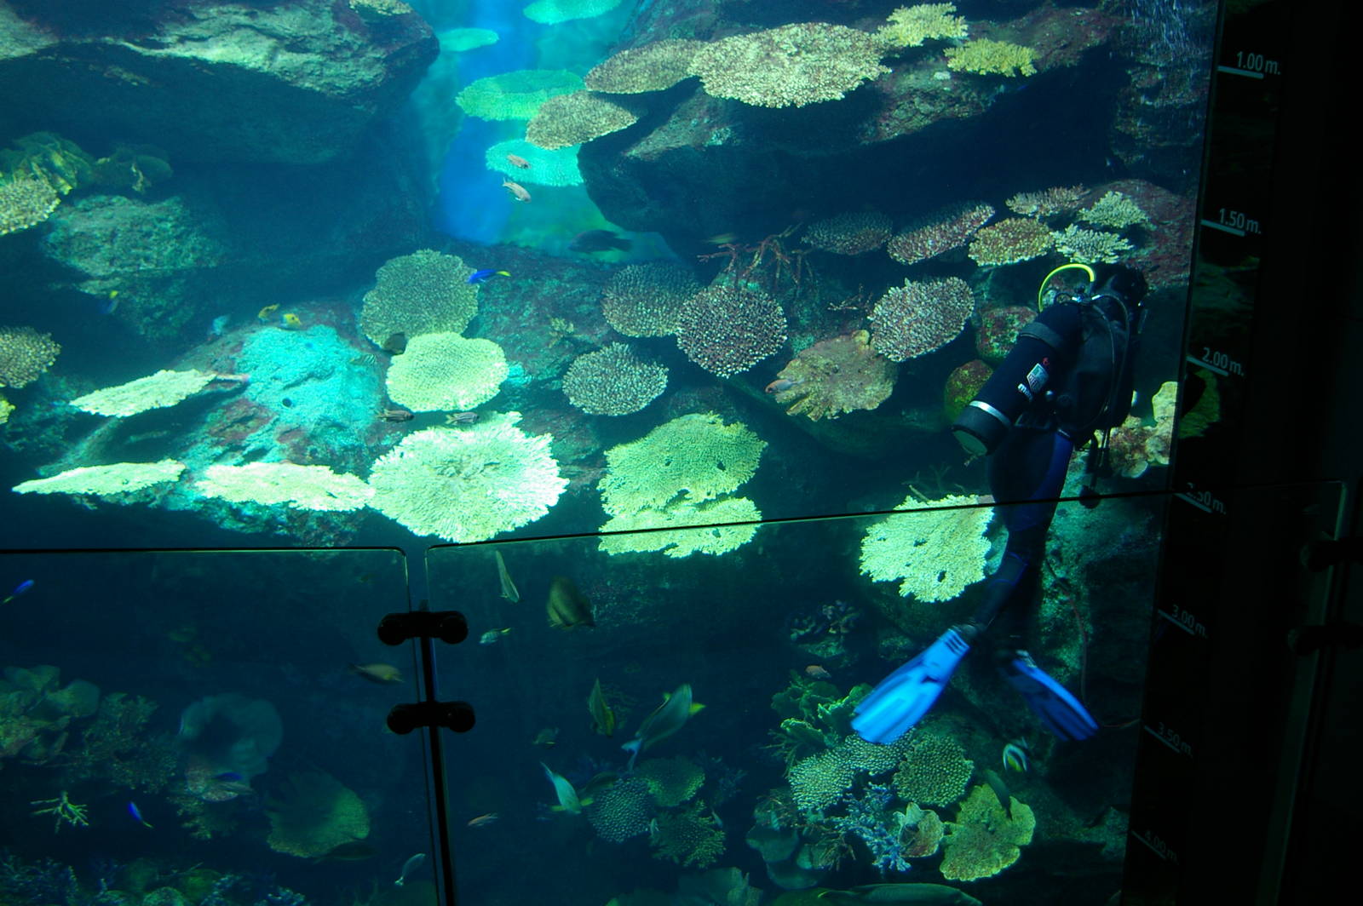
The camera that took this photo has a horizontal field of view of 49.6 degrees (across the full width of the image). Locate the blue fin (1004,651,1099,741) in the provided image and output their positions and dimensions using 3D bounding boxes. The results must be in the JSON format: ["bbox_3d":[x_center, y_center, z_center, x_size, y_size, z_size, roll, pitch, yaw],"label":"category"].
[{"bbox_3d":[1.501,0.987,6.000,0.200,0.520,0.100,-12,42,48],"label":"blue fin"}]

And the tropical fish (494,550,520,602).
[{"bbox_3d":[-0.708,0.502,6.000,0.060,0.100,0.220,-9,64,-18],"label":"tropical fish"}]

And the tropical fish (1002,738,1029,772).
[{"bbox_3d":[1.403,1.271,6.200,0.050,0.120,0.140,-14,31,-29],"label":"tropical fish"}]

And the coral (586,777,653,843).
[{"bbox_3d":[-0.287,1.644,6.800,0.310,0.150,0.290,-1,57,0],"label":"coral"}]

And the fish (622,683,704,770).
[{"bbox_3d":[-0.070,1.164,6.300,0.120,0.160,0.430,13,41,32],"label":"fish"}]

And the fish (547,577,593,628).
[{"bbox_3d":[-0.457,0.611,6.000,0.080,0.160,0.210,-18,68,-35],"label":"fish"}]

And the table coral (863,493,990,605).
[{"bbox_3d":[1.098,0.424,6.600,0.550,0.170,0.480,-1,51,0],"label":"table coral"}]

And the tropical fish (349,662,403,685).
[{"bbox_3d":[-1.216,0.881,5.900,0.210,0.085,0.050,13,23,1],"label":"tropical fish"}]

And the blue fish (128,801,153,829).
[{"bbox_3d":[-2.418,1.619,6.600,0.045,0.075,0.165,-18,41,-34],"label":"blue fish"}]

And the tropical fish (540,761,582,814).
[{"bbox_3d":[-0.524,1.450,6.400,0.095,0.120,0.300,-14,34,-28],"label":"tropical fish"}]

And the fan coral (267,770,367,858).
[{"bbox_3d":[-1.775,1.762,7.200,0.460,0.310,0.300,-2,22,0],"label":"fan coral"}]

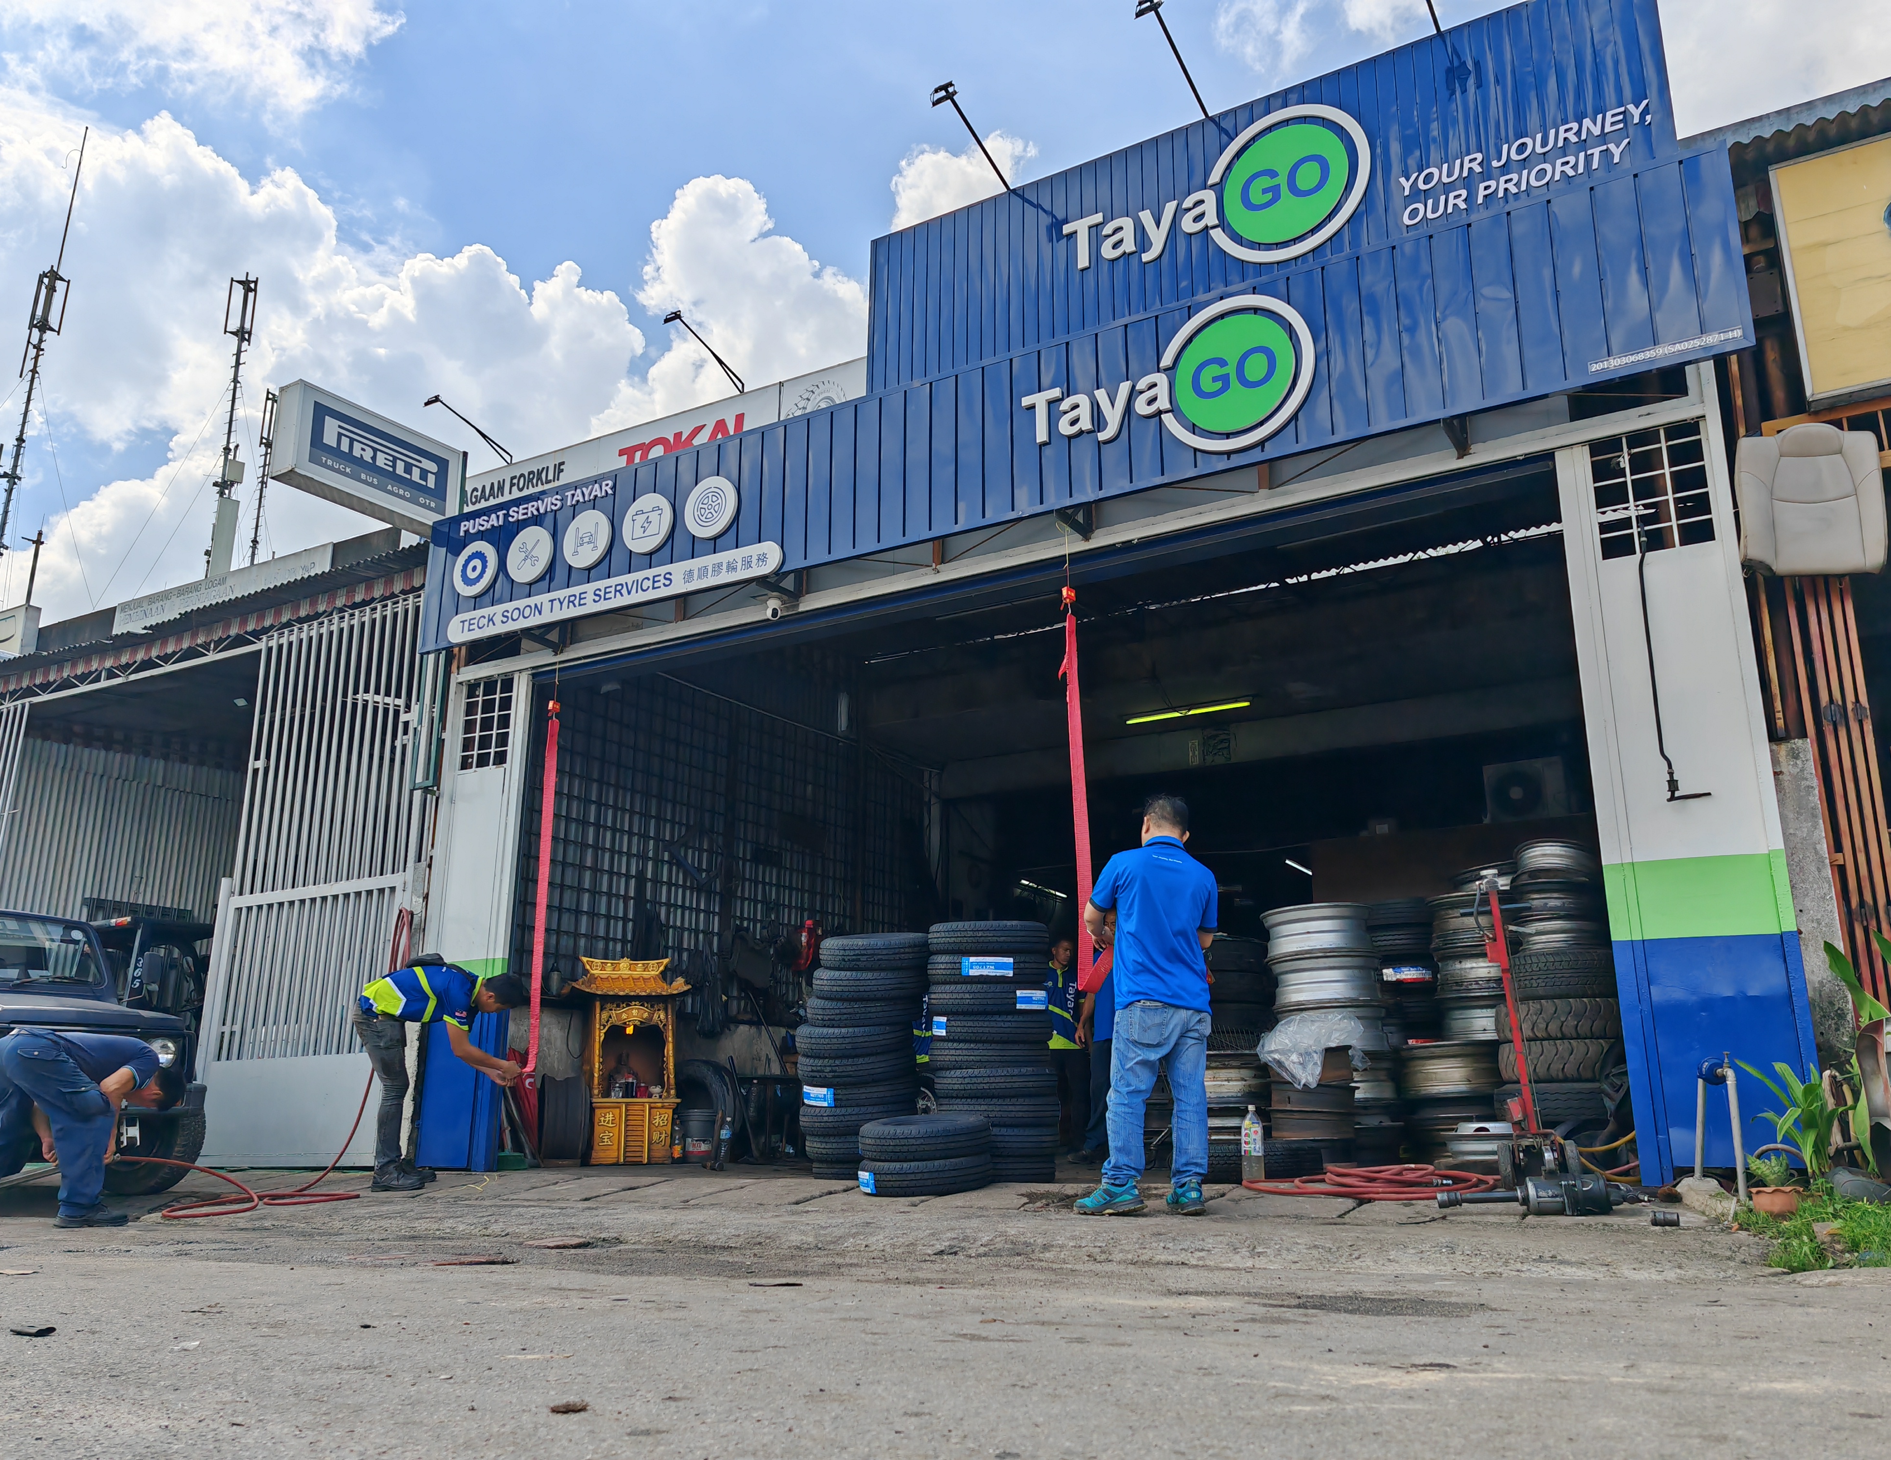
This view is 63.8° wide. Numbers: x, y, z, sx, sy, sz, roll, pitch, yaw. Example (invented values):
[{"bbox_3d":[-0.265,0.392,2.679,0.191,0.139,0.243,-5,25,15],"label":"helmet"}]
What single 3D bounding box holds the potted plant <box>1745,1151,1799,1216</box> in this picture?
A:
[{"bbox_3d":[2.918,1.600,5.350,0.190,0.240,0.190,-9,-17,29],"label":"potted plant"}]

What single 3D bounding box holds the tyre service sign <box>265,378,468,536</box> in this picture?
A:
[{"bbox_3d":[-3.976,-1.833,10.514,0.220,0.670,1.358,-9,-17,30],"label":"tyre service sign"}]

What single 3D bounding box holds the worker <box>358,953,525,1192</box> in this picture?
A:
[{"bbox_3d":[-2.985,2.012,8.987,0.948,1.316,0.480,4,-15,-18],"label":"worker"}]

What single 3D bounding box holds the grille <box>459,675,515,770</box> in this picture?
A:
[{"bbox_3d":[-3.216,-0.038,10.642,0.468,0.638,0.040,-9,-17,30],"label":"grille"}]

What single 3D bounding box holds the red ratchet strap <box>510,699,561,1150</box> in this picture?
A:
[{"bbox_3d":[-2.519,1.160,9.486,0.180,2.811,0.150,-9,-17,30],"label":"red ratchet strap"}]

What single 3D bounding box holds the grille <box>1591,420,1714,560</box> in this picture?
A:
[{"bbox_3d":[3.232,-1.093,6.944,0.472,0.577,0.040,-9,-17,30],"label":"grille"}]

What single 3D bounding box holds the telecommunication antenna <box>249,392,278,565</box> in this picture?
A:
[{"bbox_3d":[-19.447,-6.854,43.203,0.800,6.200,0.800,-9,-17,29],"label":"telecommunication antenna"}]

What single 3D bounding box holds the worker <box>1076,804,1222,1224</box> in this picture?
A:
[{"bbox_3d":[0.830,1.120,6.360,0.520,1.710,0.400,5,-16,-17],"label":"worker"}]

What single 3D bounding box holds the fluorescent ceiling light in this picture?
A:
[{"bbox_3d":[2.260,-0.162,14.100,1.220,0.080,0.080,-9,-17,29],"label":"fluorescent ceiling light"}]

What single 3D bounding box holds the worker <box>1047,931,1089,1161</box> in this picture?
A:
[{"bbox_3d":[0.826,2.371,11.512,0.480,1.684,0.330,2,-15,-9],"label":"worker"}]

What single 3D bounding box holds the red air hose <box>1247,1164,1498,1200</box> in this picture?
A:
[{"bbox_3d":[1.761,1.881,6.394,1.080,0.140,0.620,-9,-17,29],"label":"red air hose"}]

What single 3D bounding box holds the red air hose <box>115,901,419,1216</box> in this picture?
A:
[{"bbox_3d":[-3.587,1.751,8.593,0.950,1.870,1.950,-9,-17,29],"label":"red air hose"}]

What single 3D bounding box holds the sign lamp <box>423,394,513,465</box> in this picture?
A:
[{"bbox_3d":[-3.150,-2.005,10.054,0.150,0.270,0.740,-9,-17,29],"label":"sign lamp"}]

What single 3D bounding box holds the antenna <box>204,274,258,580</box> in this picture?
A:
[{"bbox_3d":[-20.691,-8.748,44.000,1.000,9.703,0.900,-9,-17,30],"label":"antenna"}]

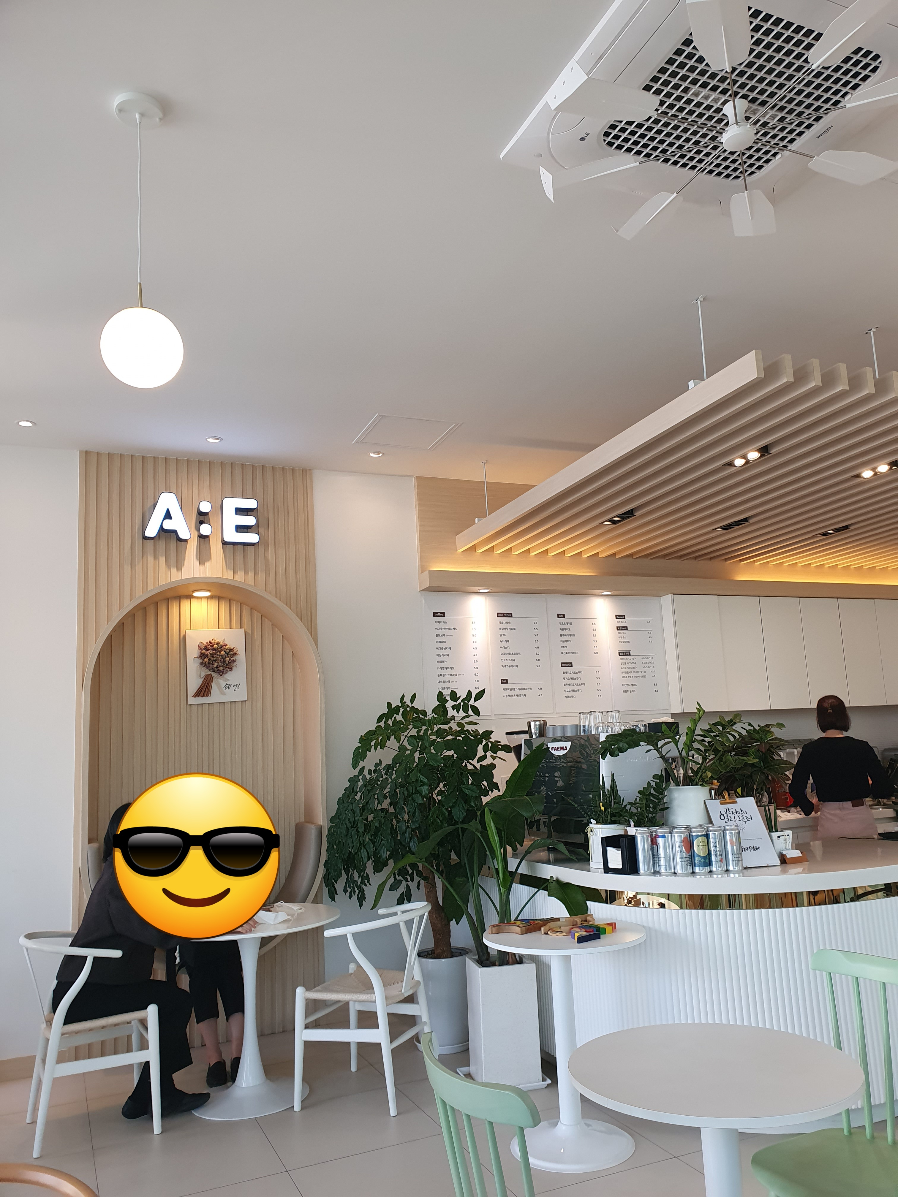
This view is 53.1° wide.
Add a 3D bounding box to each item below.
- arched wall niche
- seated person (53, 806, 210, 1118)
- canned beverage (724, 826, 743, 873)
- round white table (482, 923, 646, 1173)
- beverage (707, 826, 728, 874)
[{"bbox_3d":[-1.286,1.011,4.745,1.240,2.250,0.340,1,-11,-24],"label":"arched wall niche"},{"bbox_3d":[-1.336,1.537,3.893,0.720,1.250,0.470,1,-10,-24],"label":"seated person"},{"bbox_3d":[1.089,0.961,3.447,0.065,0.166,0.065,-6,-10,16],"label":"canned beverage"},{"bbox_3d":[0.422,1.580,3.226,0.605,0.727,0.605,-3,-10,-1],"label":"round white table"},{"bbox_3d":[1.031,0.966,3.455,0.065,0.166,0.065,-6,-10,15],"label":"beverage"}]

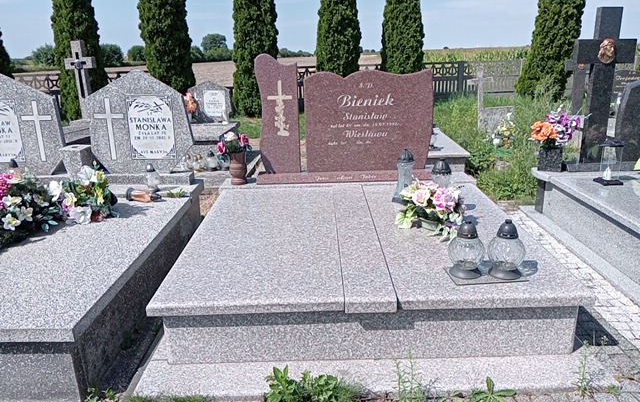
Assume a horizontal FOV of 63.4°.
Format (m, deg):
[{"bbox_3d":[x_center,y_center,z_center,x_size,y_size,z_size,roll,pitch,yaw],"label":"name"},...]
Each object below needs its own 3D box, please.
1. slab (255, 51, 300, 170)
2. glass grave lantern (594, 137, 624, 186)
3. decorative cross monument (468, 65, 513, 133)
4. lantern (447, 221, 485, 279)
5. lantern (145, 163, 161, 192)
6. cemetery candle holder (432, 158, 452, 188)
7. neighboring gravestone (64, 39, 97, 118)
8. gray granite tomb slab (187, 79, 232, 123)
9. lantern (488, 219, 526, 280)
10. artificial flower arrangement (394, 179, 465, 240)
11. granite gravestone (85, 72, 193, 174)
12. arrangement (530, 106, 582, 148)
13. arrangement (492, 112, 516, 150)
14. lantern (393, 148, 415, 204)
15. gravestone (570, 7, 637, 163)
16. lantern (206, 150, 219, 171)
[{"bbox_3d":[-0.307,-0.634,3.817,0.324,0.873,0.081,-1,17,0],"label":"slab"},{"bbox_3d":[2.059,-0.288,3.676,0.166,0.330,0.166,0,17,5],"label":"glass grave lantern"},{"bbox_3d":[2.750,-1.579,8.300,0.670,1.200,0.220,-1,16,0],"label":"decorative cross monument"},{"bbox_3d":[0.701,0.220,2.454,0.175,0.255,0.175,-1,16,0],"label":"lantern"},{"bbox_3d":[-1.242,-0.179,3.808,0.105,0.190,0.105,-6,18,-14],"label":"lantern"},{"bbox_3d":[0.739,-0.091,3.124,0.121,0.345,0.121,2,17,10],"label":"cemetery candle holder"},{"bbox_3d":[-3.098,-1.576,6.785,0.354,1.010,0.112,-1,17,0],"label":"neighboring gravestone"},{"bbox_3d":[-1.440,-1.305,6.758,0.572,0.547,0.091,-1,17,0],"label":"gray granite tomb slab"},{"bbox_3d":[0.882,0.218,2.436,0.176,0.262,0.176,-1,16,0],"label":"lantern"},{"bbox_3d":[0.613,0.034,2.917,0.369,0.241,0.278,0,17,5],"label":"artificial flower arrangement"},{"bbox_3d":[-1.359,-0.594,3.922,0.769,0.778,0.073,-1,17,1],"label":"granite gravestone"},{"bbox_3d":[2.111,-0.665,4.620,0.440,0.370,0.340,-1,16,0],"label":"arrangement"},{"bbox_3d":[2.637,-1.008,7.400,0.330,0.500,0.280,-1,16,0],"label":"arrangement"},{"bbox_3d":[0.558,-0.166,3.354,0.155,0.354,0.155,-4,17,-9],"label":"lantern"},{"bbox_3d":[2.430,-0.954,4.392,0.505,1.278,0.084,-1,16,0],"label":"gravestone"},{"bbox_3d":[-1.201,-0.454,5.800,0.135,0.235,0.135,-1,16,0],"label":"lantern"}]

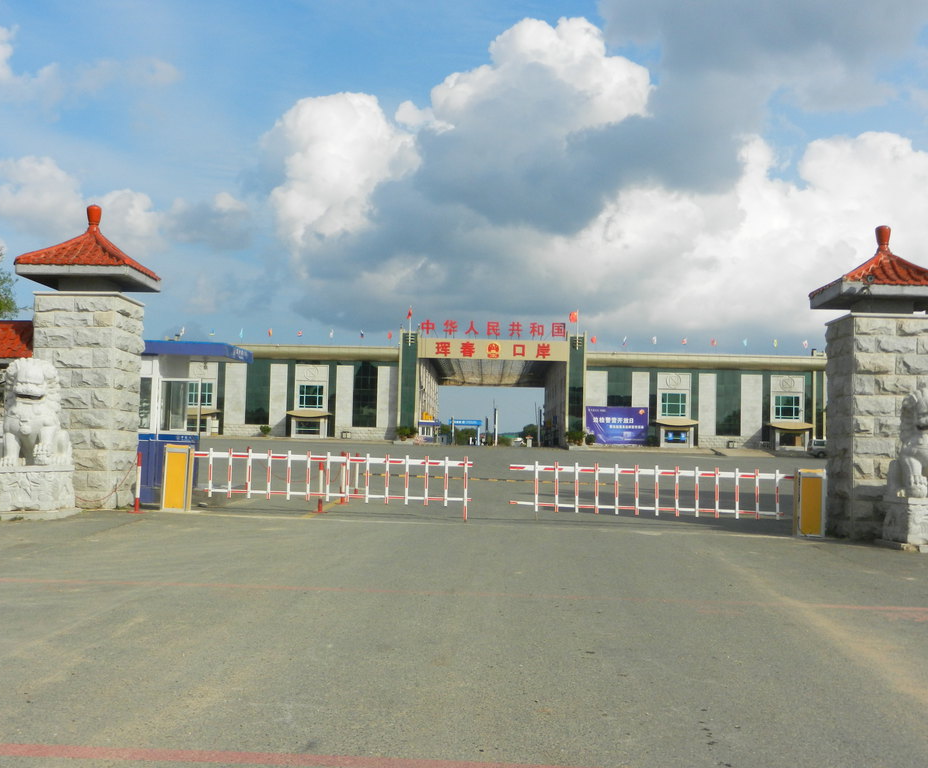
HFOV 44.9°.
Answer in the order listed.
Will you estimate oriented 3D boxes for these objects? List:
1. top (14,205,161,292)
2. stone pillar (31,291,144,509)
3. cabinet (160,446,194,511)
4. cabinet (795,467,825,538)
[{"bbox_3d":[-6.152,-2.175,18.641,1.785,1.524,1.775,1,-3,2],"label":"top"},{"bbox_3d":[-6.218,0.290,18.512,1.357,3.414,1.336,1,-3,2],"label":"stone pillar"},{"bbox_3d":[-4.531,1.510,17.863,0.380,1.016,0.337,1,-3,2],"label":"cabinet"},{"bbox_3d":[5.299,1.825,17.225,0.375,1.005,0.337,1,-3,2],"label":"cabinet"}]

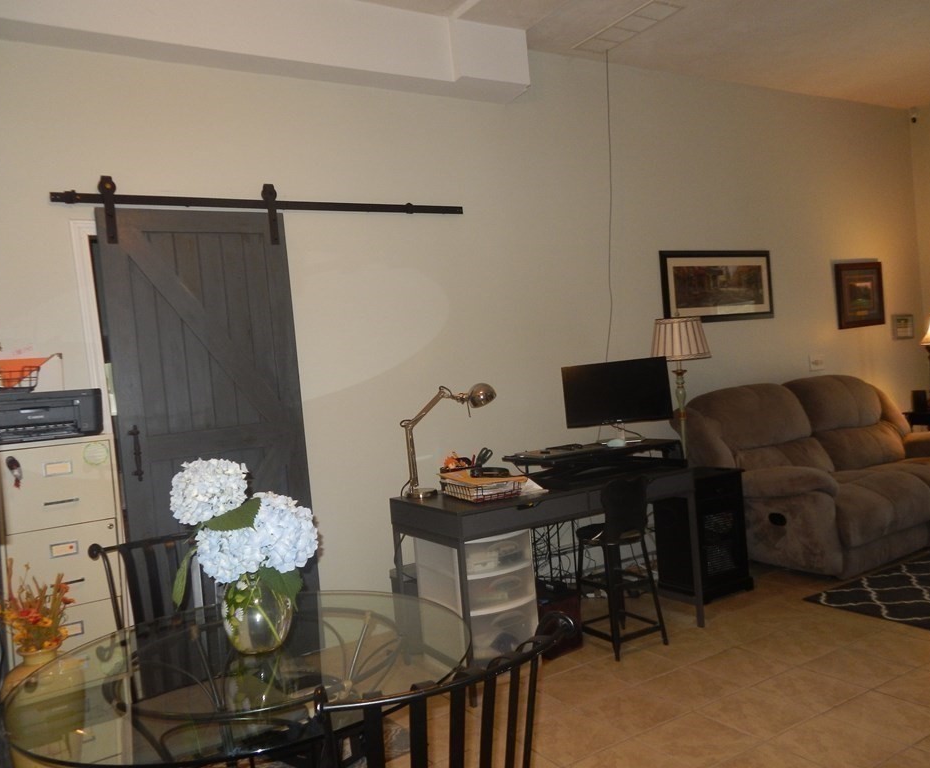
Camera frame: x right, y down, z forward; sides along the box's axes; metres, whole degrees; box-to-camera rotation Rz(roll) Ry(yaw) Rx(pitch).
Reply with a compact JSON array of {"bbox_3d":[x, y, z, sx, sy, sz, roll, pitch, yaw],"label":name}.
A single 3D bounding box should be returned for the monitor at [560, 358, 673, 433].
[{"bbox_3d":[0.763,0.044,3.701,0.545,0.312,0.060,-5,-3,-7],"label":"monitor"}]

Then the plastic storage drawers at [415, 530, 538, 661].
[{"bbox_3d":[0.074,0.962,3.380,0.375,0.591,0.380,-6,2,-30],"label":"plastic storage drawers"}]

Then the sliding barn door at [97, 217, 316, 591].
[{"bbox_3d":[-1.133,0.282,3.366,0.805,2.125,0.045,-6,2,-30],"label":"sliding barn door"}]

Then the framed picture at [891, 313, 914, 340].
[{"bbox_3d":[3.640,-0.469,6.122,0.275,0.205,0.025,-6,2,-30],"label":"framed picture"}]

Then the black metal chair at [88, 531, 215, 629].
[{"bbox_3d":[-0.716,0.905,2.063,0.470,0.911,0.540,-6,2,-30],"label":"black metal chair"}]

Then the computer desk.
[{"bbox_3d":[0.411,0.846,3.480,1.310,0.760,0.600,-6,2,-30],"label":"computer desk"}]

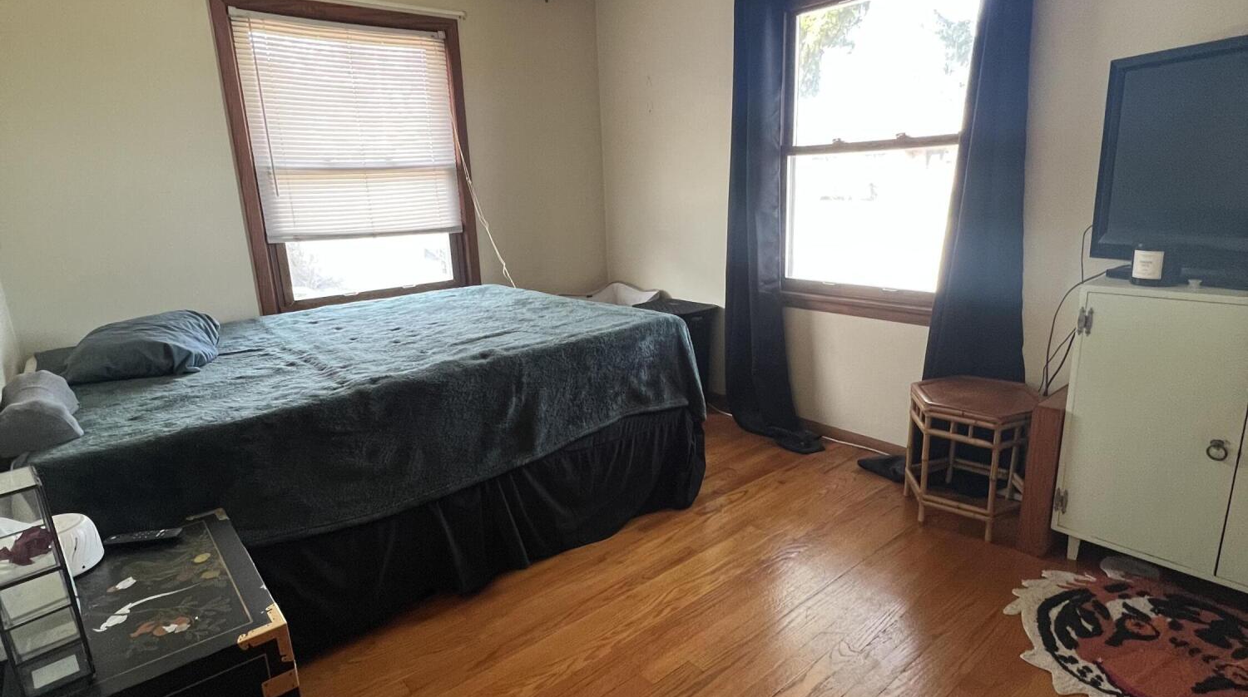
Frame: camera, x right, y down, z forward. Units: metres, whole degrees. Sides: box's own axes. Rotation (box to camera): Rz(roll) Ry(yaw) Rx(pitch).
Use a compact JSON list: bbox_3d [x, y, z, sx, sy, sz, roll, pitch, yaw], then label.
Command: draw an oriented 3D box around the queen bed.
[{"bbox_3d":[-0.985,0.307,2.506,1.990,0.745,1.580,-14,19,-38],"label":"queen bed"}]

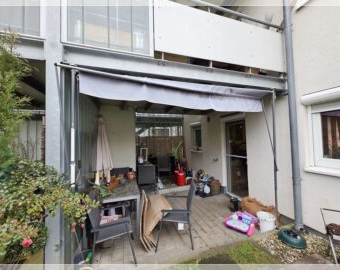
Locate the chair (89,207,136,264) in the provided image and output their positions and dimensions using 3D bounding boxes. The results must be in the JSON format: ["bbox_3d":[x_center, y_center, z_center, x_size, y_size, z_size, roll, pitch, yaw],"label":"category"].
[{"bbox_3d":[-0.775,1.202,1.810,0.590,0.880,0.550,-1,-2,-20],"label":"chair"}]

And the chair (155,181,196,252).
[{"bbox_3d":[0.085,1.232,2.200,0.580,0.880,0.560,-1,-2,0],"label":"chair"}]

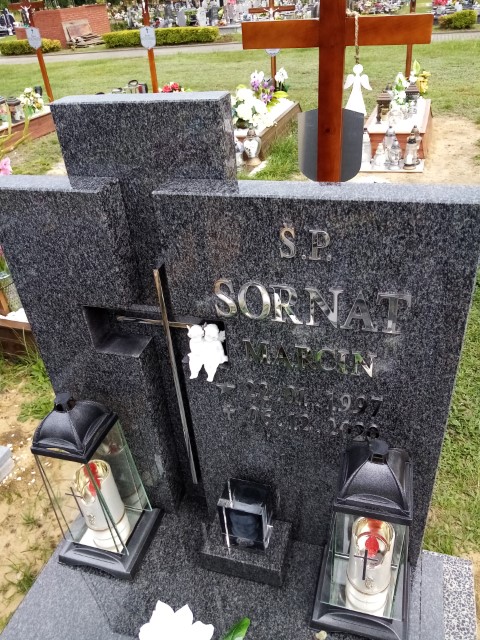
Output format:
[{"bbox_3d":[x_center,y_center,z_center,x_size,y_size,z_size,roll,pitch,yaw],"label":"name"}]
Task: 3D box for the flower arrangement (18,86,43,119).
[{"bbox_3d":[-2.874,-2.985,6.570,0.280,0.330,0.250,6,35,17],"label":"flower arrangement"}]

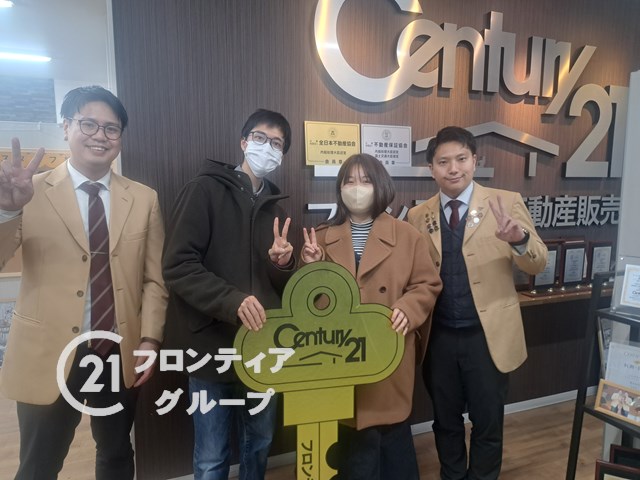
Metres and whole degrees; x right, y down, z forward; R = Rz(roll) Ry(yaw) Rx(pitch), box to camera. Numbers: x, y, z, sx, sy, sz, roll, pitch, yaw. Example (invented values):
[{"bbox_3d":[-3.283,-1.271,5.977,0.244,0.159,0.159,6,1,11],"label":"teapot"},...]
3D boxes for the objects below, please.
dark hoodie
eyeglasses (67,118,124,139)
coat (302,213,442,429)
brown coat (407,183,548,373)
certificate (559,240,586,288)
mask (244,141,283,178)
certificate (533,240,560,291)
[{"bbox_3d":[-0.323,0.106,1.600,0.480,0.780,0.370,-4,8,-26],"label":"dark hoodie"},{"bbox_3d":[-0.706,-0.352,1.382,0.138,0.046,0.140,2,11,-45],"label":"eyeglasses"},{"bbox_3d":[0.195,0.304,1.716,0.530,0.830,0.360,2,8,13],"label":"coat"},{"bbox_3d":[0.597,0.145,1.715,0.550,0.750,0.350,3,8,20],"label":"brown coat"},{"bbox_3d":[1.557,0.147,2.720,0.190,0.285,0.030,-3,8,-18],"label":"certificate"},{"bbox_3d":[-0.184,-0.260,1.443,0.130,0.113,0.078,16,6,-21],"label":"mask"},{"bbox_3d":[1.351,0.155,2.652,0.195,0.290,0.030,-3,8,-18],"label":"certificate"}]

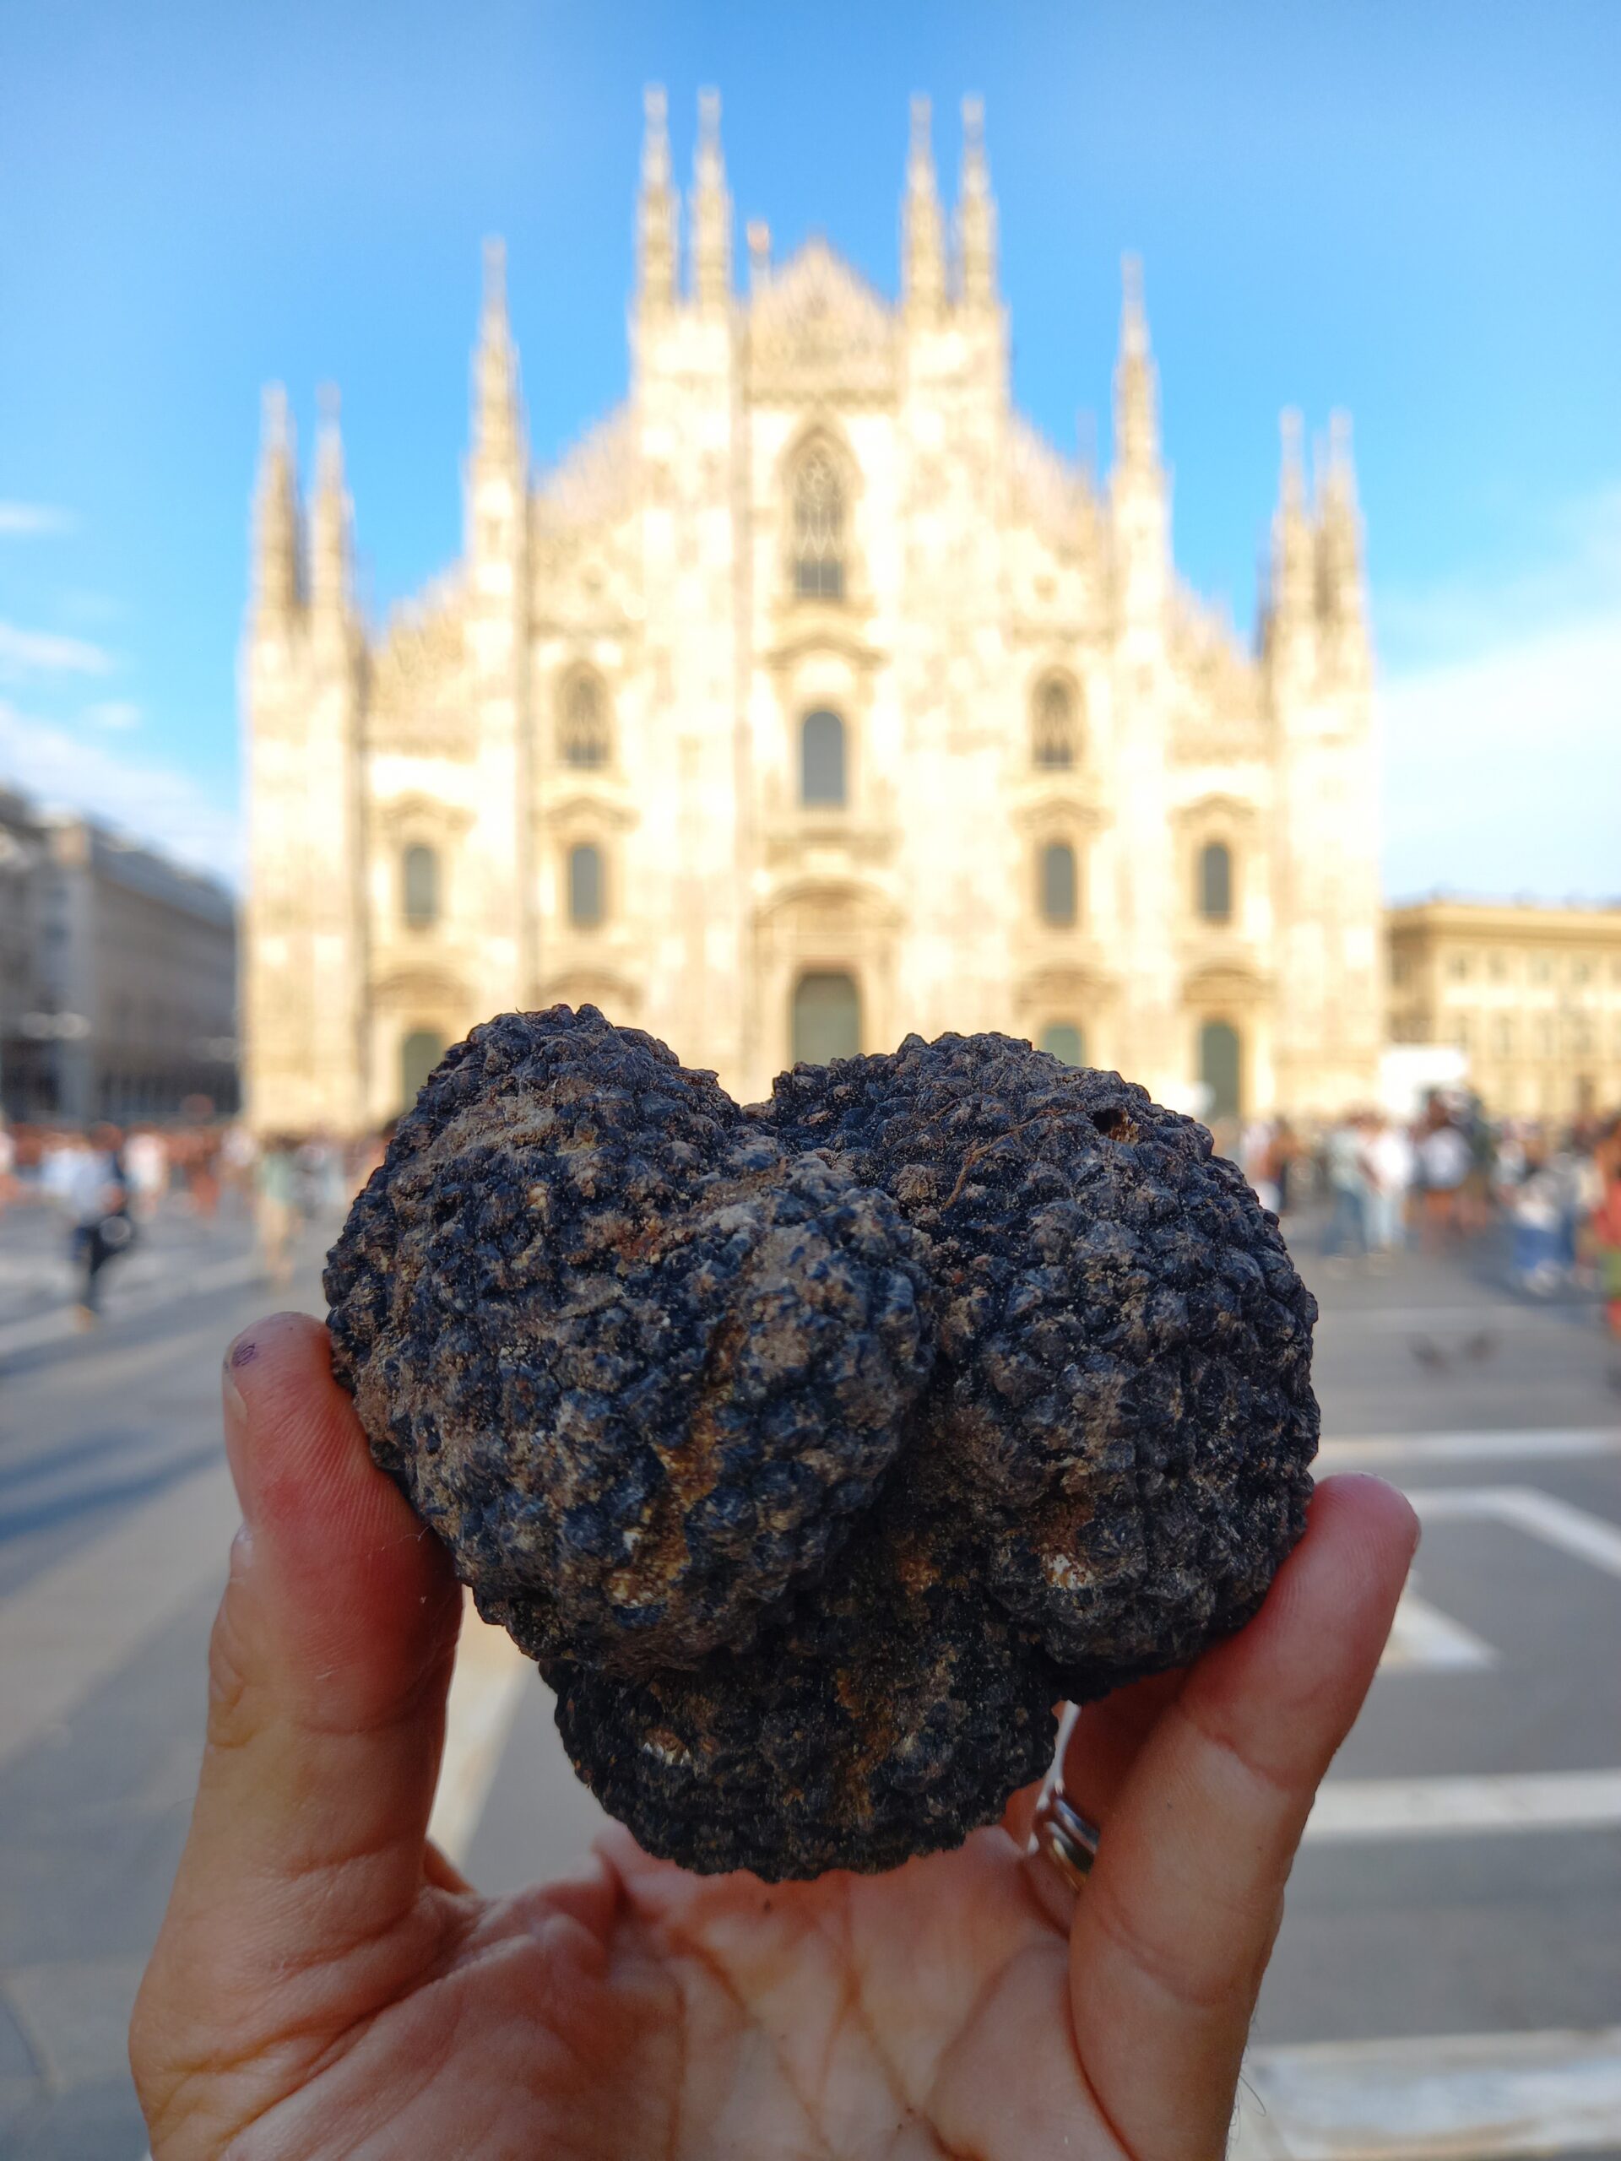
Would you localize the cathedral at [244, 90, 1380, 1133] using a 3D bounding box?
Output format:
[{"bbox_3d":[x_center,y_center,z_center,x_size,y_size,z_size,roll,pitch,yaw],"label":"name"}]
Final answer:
[{"bbox_3d":[-4.820,-48.890,172.340,92.500,108.500,158.500,-1,-1,-4],"label":"cathedral"}]

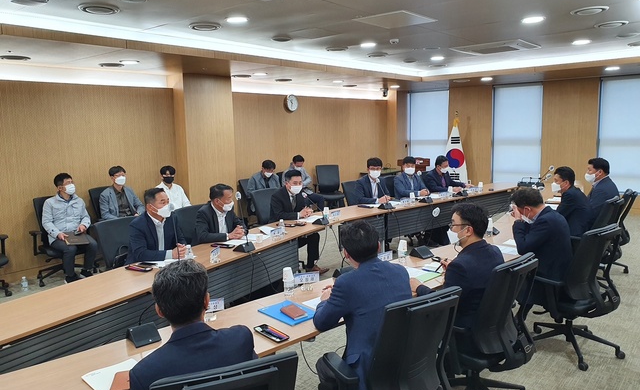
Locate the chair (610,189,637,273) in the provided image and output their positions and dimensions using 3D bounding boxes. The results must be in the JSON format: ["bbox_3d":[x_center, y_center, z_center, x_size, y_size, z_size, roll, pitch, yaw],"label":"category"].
[{"bbox_3d":[3.219,0.407,5.500,0.630,1.000,0.640,6,11,41],"label":"chair"}]

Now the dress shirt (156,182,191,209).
[{"bbox_3d":[-1.961,0.106,6.301,0.520,0.600,0.400,-5,9,-25],"label":"dress shirt"}]

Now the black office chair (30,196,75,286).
[{"bbox_3d":[-2.991,0.507,5.649,0.640,0.970,0.640,3,9,30],"label":"black office chair"}]

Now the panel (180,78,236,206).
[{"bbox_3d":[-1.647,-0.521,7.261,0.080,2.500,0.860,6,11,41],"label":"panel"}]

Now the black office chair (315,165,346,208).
[{"bbox_3d":[0.240,-0.011,8.879,0.640,1.010,0.620,-4,8,-18],"label":"black office chair"}]

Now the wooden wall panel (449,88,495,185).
[{"bbox_3d":[3.408,-1.131,10.903,1.030,2.540,0.120,6,11,41],"label":"wooden wall panel"}]

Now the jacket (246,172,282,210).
[{"bbox_3d":[-0.836,-0.046,7.296,0.520,0.600,0.400,-5,9,-24],"label":"jacket"}]

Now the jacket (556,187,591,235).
[{"bbox_3d":[2.510,0.244,4.742,0.500,0.640,0.470,-7,10,-37],"label":"jacket"}]

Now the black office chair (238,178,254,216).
[{"bbox_3d":[-0.834,0.249,7.207,0.660,0.970,0.660,4,9,32],"label":"black office chair"}]

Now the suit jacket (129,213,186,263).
[{"bbox_3d":[-1.338,0.435,3.956,0.500,0.630,0.500,3,9,31],"label":"suit jacket"}]

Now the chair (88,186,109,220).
[{"bbox_3d":[-2.444,0.446,5.962,0.620,1.020,0.640,6,11,41],"label":"chair"}]

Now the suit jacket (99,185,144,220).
[{"bbox_3d":[-2.407,0.184,5.807,0.520,0.600,0.420,-6,9,-30],"label":"suit jacket"}]

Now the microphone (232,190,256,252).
[{"bbox_3d":[-0.628,0.226,3.992,0.190,0.470,0.130,6,11,41],"label":"microphone"}]

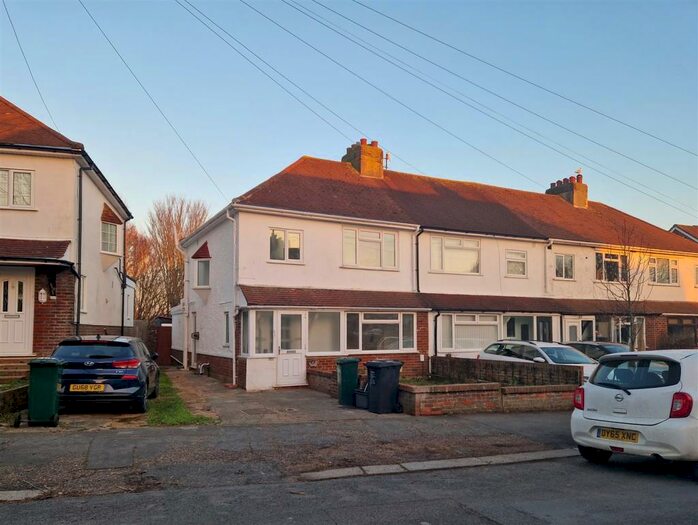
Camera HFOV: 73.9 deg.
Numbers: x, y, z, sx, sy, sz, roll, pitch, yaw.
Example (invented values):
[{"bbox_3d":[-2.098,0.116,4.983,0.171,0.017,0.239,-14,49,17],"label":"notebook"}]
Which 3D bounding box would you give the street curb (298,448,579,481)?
[{"bbox_3d":[1.326,2.569,5.950,4.050,0.110,0.220,2,-6,-20],"label":"street curb"}]

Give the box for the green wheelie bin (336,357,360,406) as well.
[{"bbox_3d":[-0.005,2.717,10.600,0.540,1.060,0.500,2,-6,-21],"label":"green wheelie bin"}]

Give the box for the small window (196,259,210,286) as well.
[{"bbox_3d":[-4.983,0.342,15.900,0.560,0.980,0.120,-2,-6,20],"label":"small window"}]

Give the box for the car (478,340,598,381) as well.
[{"bbox_3d":[5.555,2.950,12.800,1.800,1.480,4.450,2,-6,-20],"label":"car"}]

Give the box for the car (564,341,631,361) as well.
[{"bbox_3d":[8.852,3.442,15.900,1.800,1.480,4.300,2,-6,-22],"label":"car"}]

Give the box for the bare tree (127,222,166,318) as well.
[{"bbox_3d":[-13.278,1.745,30.000,4.000,8.300,4.000,0,-6,0],"label":"bare tree"}]

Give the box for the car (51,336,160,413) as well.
[{"bbox_3d":[-5.213,2.303,9.900,1.800,1.460,4.340,2,-6,-20],"label":"car"}]

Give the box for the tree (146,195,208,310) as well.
[{"bbox_3d":[-10.712,0.750,29.000,4.300,10.000,4.300,0,-6,0],"label":"tree"}]

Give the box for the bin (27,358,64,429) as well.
[{"bbox_3d":[-5.001,2.125,7.650,0.510,1.070,0.550,1,-6,-11],"label":"bin"}]

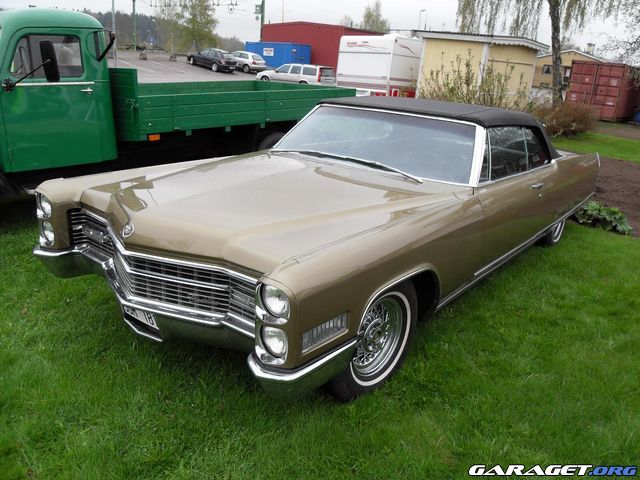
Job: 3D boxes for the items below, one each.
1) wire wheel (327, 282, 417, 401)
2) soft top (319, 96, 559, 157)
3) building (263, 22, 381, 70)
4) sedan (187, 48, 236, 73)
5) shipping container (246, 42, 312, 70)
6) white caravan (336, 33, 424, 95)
[{"bbox_3d":[0.253,0.493,2.786,0.220,0.710,0.710,20,24,39],"label":"wire wheel"},{"bbox_3d":[1.180,-1.045,4.854,1.550,0.480,2.200,17,23,34],"label":"soft top"},{"bbox_3d":[2.197,-21.390,58.715,11.000,4.900,14.000,17,23,34],"label":"building"},{"bbox_3d":[-8.989,-14.809,42.403,4.600,1.430,1.760,22,25,31],"label":"sedan"},{"bbox_3d":[-4.122,-17.687,49.762,6.060,2.500,2.440,17,23,35],"label":"shipping container"},{"bbox_3d":[3.298,-8.225,25.019,2.400,2.620,6.600,12,20,23],"label":"white caravan"}]

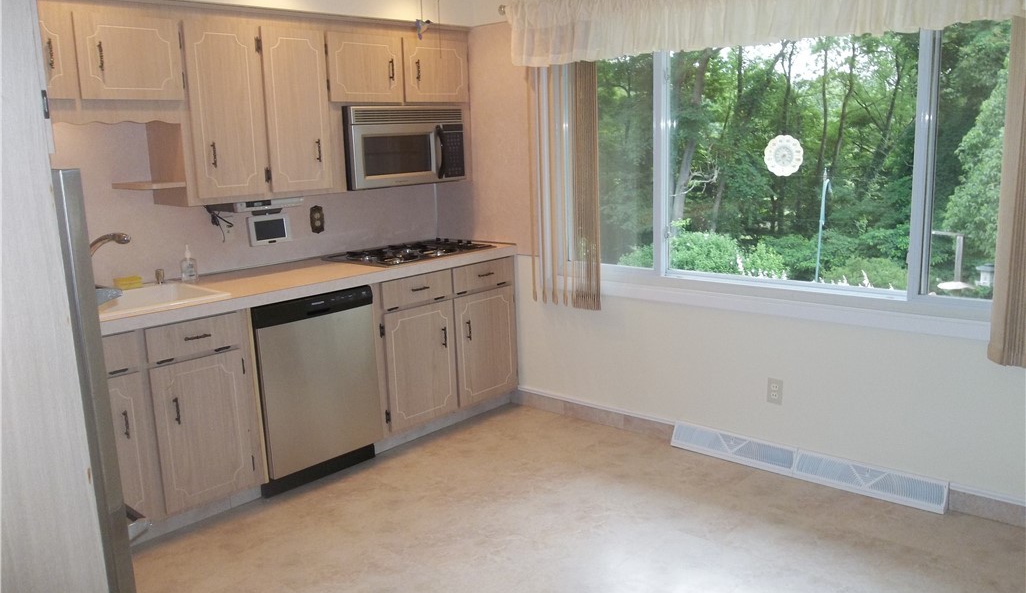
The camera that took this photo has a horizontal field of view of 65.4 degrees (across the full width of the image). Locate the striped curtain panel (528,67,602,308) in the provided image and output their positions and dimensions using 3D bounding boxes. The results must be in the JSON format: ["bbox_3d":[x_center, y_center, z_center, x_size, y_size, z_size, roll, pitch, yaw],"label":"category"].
[{"bbox_3d":[0.254,-0.596,3.989,0.415,1.320,0.095,7,15,41],"label":"striped curtain panel"}]

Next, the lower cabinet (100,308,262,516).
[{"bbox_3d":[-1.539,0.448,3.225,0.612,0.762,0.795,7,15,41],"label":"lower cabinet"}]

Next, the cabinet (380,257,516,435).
[{"bbox_3d":[-0.529,0.192,4.342,0.612,0.762,0.970,7,15,41],"label":"cabinet"}]

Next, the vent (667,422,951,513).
[{"bbox_3d":[1.232,0.725,3.489,1.210,0.102,0.066,7,15,41],"label":"vent"}]

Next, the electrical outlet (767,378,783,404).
[{"bbox_3d":[1.156,0.421,3.526,0.069,0.114,0.010,7,15,41],"label":"electrical outlet"}]

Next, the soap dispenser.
[{"bbox_3d":[-1.459,-0.152,3.601,0.052,0.165,0.072,7,15,41],"label":"soap dispenser"}]

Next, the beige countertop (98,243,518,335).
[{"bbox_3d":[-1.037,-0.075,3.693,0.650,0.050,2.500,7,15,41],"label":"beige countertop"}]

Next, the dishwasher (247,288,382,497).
[{"bbox_3d":[-1.049,0.382,3.735,0.605,0.860,0.610,7,15,41],"label":"dishwasher"}]

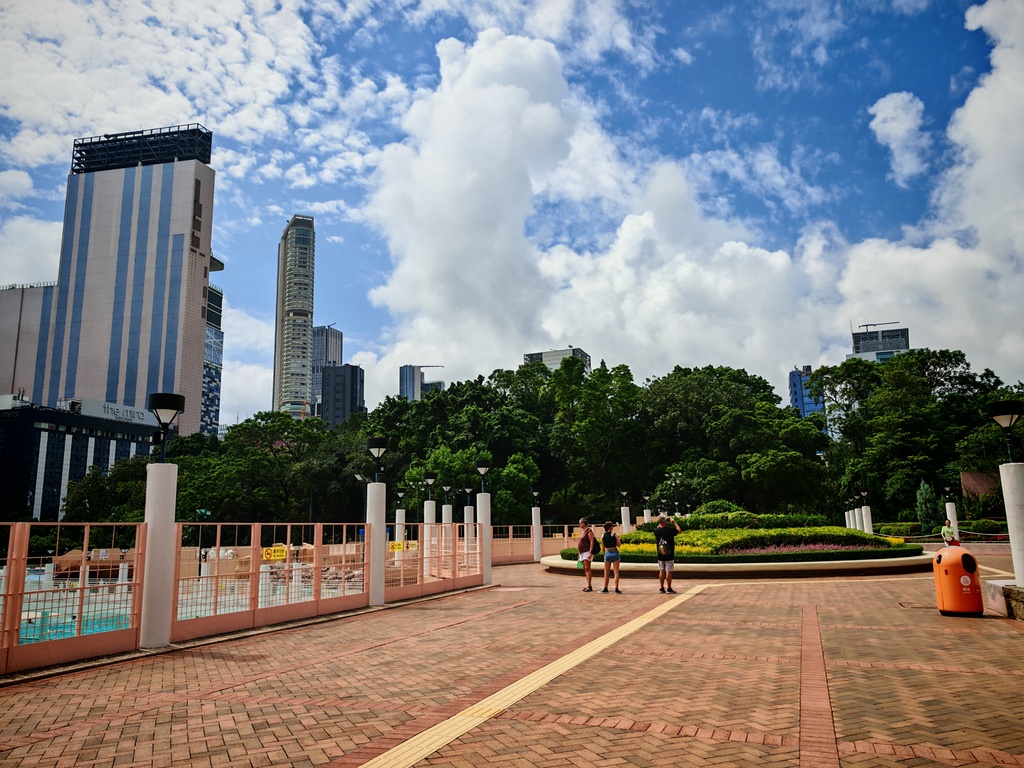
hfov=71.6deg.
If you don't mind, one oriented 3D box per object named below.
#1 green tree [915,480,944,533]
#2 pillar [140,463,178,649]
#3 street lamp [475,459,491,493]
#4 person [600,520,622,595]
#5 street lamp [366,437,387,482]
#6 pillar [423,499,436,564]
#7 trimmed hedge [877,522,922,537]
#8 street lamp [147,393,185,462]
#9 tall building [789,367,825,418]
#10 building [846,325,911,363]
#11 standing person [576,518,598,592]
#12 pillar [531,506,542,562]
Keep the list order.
[{"bbox_3d":[21.077,6.202,35.800,1.250,2.800,1.250,-6,-12,21],"label":"green tree"},{"bbox_3d":[-4.816,2.306,9.688,0.350,2.394,0.350,-6,-11,22],"label":"pillar"},{"bbox_3d":[-0.800,2.656,20.316,0.440,0.980,0.440,-1,-12,0],"label":"street lamp"},{"bbox_3d":[2.307,4.020,16.545,0.480,1.588,0.360,-5,-11,18],"label":"person"},{"bbox_3d":[-2.868,1.644,15.213,0.440,0.980,0.440,-1,-12,0],"label":"street lamp"},{"bbox_3d":[-2.765,5.156,23.697,0.380,2.470,0.380,-6,-12,21],"label":"pillar"},{"bbox_3d":[18.993,7.156,34.800,2.150,0.750,1.300,-6,-12,21],"label":"trimmed hedge"},{"bbox_3d":[-4.872,0.627,9.998,0.440,1.012,0.440,-6,-11,22],"label":"street lamp"},{"bbox_3d":[157.556,34.989,369.837,17.500,81.859,20.000,-5,-11,18],"label":"tall building"},{"bbox_3d":[243.362,28.413,454.721,44.000,121.299,36.000,-6,-11,24],"label":"building"},{"bbox_3d":[1.779,4.063,16.954,0.500,1.710,0.460,0,-12,-7],"label":"standing person"},{"bbox_3d":[1.137,6.832,32.303,0.350,2.391,0.350,-6,-11,22],"label":"pillar"}]

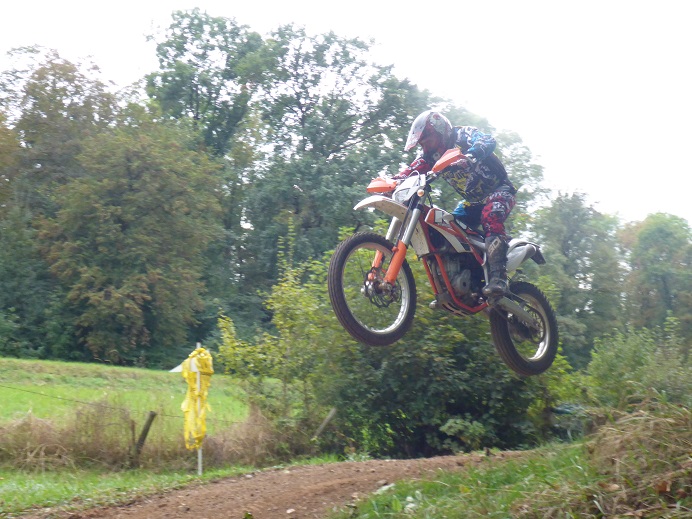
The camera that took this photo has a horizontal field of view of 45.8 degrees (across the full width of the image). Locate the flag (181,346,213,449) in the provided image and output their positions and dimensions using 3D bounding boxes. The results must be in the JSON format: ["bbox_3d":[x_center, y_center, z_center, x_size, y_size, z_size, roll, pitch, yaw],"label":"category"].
[{"bbox_3d":[-1.812,1.702,10.000,0.390,1.250,0.280,0,-6,-10],"label":"flag"}]

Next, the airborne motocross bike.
[{"bbox_3d":[0.726,0.054,5.421,2.102,1.245,0.830,16,-22,-37],"label":"airborne motocross bike"}]

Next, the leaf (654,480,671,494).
[{"bbox_3d":[1.159,0.835,3.000,0.055,0.045,0.045,-3,-6,20],"label":"leaf"}]

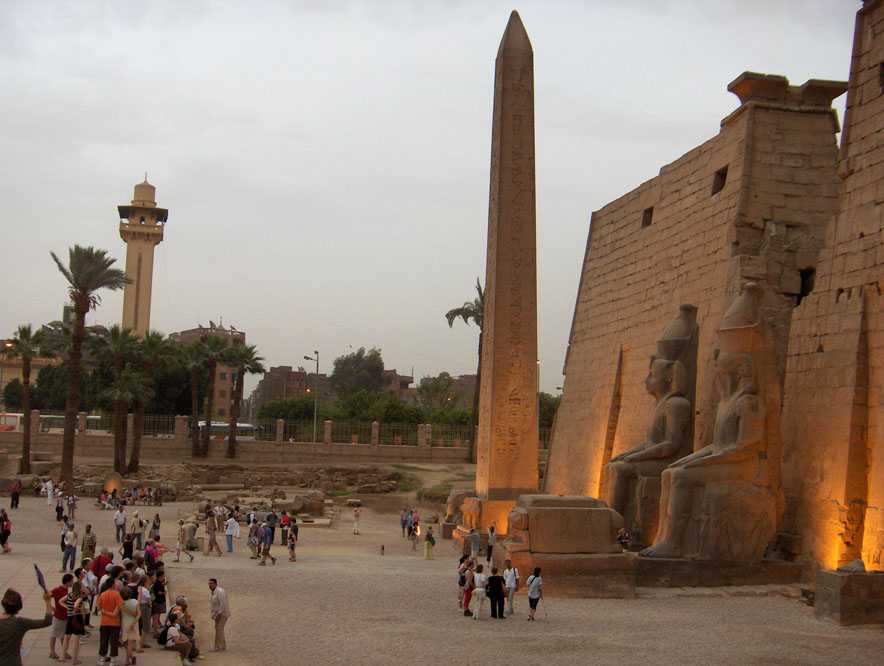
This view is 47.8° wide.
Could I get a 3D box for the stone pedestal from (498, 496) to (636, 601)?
[{"bbox_3d":[4.460,8.028,38.014,4.500,3.350,3.400,2,-6,-10],"label":"stone pedestal"}]

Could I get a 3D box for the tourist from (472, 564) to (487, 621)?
[{"bbox_3d":[1.171,8.038,30.900,0.460,1.710,0.340,-1,-6,17],"label":"tourist"}]

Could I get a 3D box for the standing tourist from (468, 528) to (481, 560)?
[{"bbox_3d":[1.515,9.940,46.500,0.450,1.623,0.500,-1,-8,18],"label":"standing tourist"}]

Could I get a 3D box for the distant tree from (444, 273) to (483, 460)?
[{"bbox_3d":[3.705,3.512,96.000,6.600,18.000,6.400,1,-6,2],"label":"distant tree"}]

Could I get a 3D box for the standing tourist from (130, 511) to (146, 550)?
[{"bbox_3d":[-12.869,8.383,42.300,0.580,1.680,0.380,3,-6,-20],"label":"standing tourist"}]

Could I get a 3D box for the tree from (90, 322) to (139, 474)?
[{"bbox_3d":[-27.043,5.466,82.000,4.100,12.300,4.100,4,-6,-18],"label":"tree"}]

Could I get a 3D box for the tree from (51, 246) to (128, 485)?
[{"bbox_3d":[-24.697,2.543,69.500,5.300,16.900,5.100,3,-6,-21],"label":"tree"}]

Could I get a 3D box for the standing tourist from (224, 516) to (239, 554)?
[{"bbox_3d":[-8.862,8.399,42.000,0.560,1.680,0.420,4,-7,-30],"label":"standing tourist"}]

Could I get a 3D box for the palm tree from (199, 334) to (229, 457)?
[{"bbox_3d":[-21.766,5.889,94.000,3.300,11.500,3.300,3,-6,-13],"label":"palm tree"}]

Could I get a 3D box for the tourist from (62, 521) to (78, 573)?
[{"bbox_3d":[-13.508,7.823,36.436,0.550,1.780,0.360,2,-7,-9],"label":"tourist"}]

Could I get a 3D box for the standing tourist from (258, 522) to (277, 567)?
[{"bbox_3d":[-6.909,8.384,39.500,0.680,1.690,0.500,3,-8,-11],"label":"standing tourist"}]

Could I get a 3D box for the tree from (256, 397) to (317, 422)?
[{"bbox_3d":[-17.402,9.796,112.000,6.800,5.220,6.460,1,-7,0],"label":"tree"}]

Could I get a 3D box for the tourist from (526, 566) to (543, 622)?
[{"bbox_3d":[2.865,8.069,30.900,0.520,1.660,0.420,2,-6,-6],"label":"tourist"}]

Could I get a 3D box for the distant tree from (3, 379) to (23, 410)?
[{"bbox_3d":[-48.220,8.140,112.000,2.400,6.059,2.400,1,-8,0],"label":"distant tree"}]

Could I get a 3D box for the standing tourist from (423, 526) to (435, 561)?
[{"bbox_3d":[-0.612,9.910,47.000,0.520,1.558,0.400,6,-9,-32],"label":"standing tourist"}]

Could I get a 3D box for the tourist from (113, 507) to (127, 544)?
[{"bbox_3d":[-14.299,8.526,44.300,0.570,1.660,0.380,2,-8,-6],"label":"tourist"}]

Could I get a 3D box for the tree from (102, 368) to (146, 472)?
[{"bbox_3d":[-23.870,6.653,75.000,3.300,7.948,3.300,1,-8,0],"label":"tree"}]

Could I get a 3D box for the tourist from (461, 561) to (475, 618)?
[{"bbox_3d":[0.780,7.827,30.500,0.420,1.670,0.500,4,-8,-21],"label":"tourist"}]

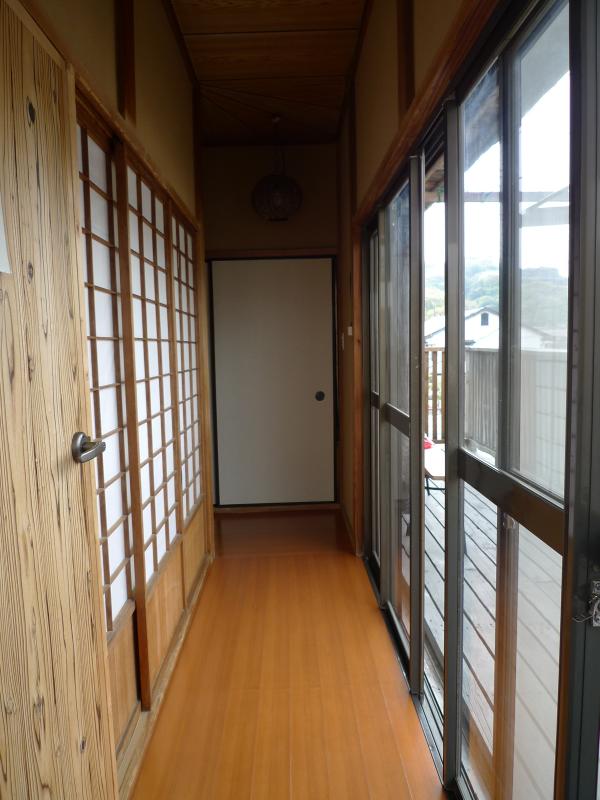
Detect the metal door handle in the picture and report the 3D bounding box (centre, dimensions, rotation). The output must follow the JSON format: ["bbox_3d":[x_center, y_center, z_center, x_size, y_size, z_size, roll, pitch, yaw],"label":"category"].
[{"bbox_3d":[-0.460,0.109,1.193,0.066,0.072,0.143,-1,5,-1],"label":"metal door handle"}]

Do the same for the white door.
[{"bbox_3d":[-0.179,-0.121,3.945,0.911,1.827,0.080,-1,5,-1],"label":"white door"}]

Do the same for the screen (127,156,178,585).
[{"bbox_3d":[-0.537,-0.083,2.062,0.037,1.404,0.578,-1,5,-1],"label":"screen"}]

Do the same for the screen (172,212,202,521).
[{"bbox_3d":[-0.551,-0.145,2.731,0.037,1.401,0.578,-1,5,-1],"label":"screen"}]

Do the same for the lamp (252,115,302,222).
[{"bbox_3d":[-0.138,-1.388,3.339,0.303,0.625,0.300,-1,5,-1],"label":"lamp"}]

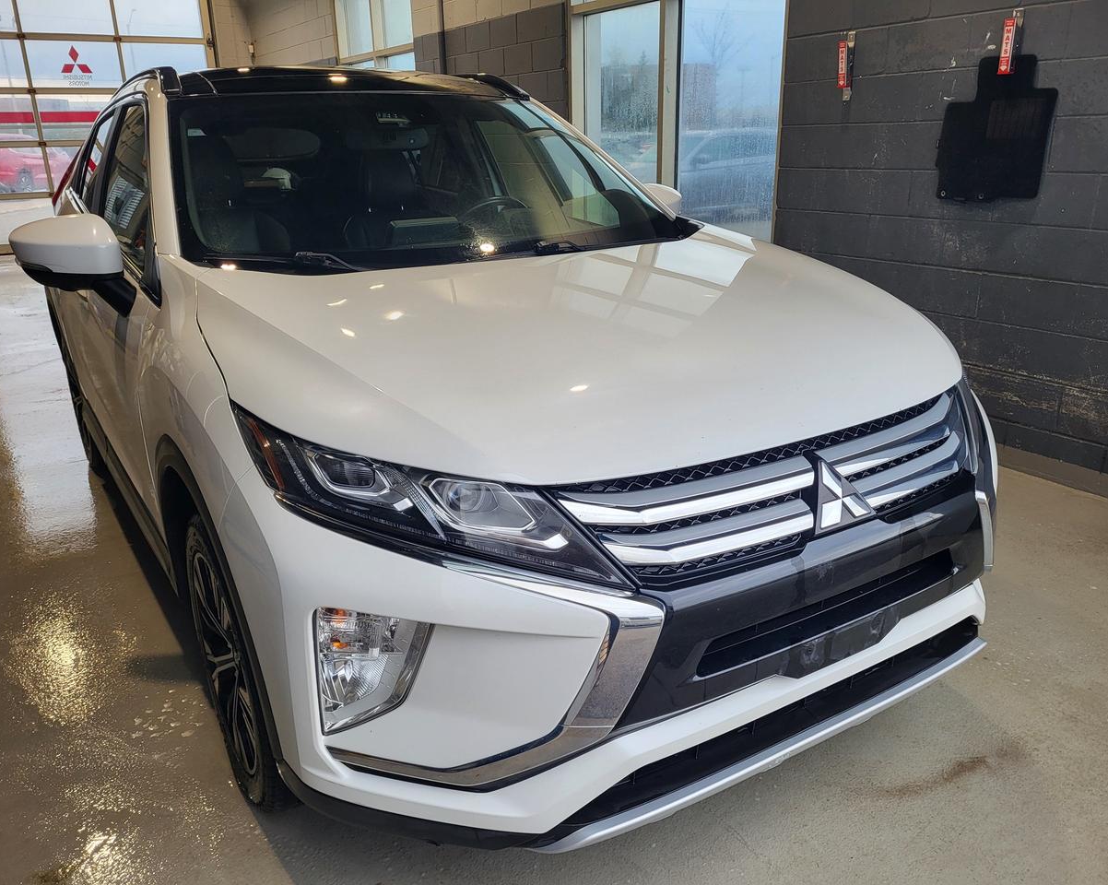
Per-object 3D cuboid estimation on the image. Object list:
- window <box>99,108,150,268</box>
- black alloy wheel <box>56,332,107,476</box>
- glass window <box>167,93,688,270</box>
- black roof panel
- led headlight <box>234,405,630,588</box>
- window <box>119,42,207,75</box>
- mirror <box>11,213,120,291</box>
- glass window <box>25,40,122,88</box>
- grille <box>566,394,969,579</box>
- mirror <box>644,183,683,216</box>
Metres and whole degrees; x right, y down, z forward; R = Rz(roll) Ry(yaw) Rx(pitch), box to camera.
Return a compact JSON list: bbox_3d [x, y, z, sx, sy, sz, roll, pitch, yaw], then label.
[{"bbox_3d":[-1.233,-0.763,2.603,0.080,0.480,0.860,6,11,-35],"label":"window"},{"bbox_3d":[-2.093,-0.223,4.117,0.230,0.690,0.690,-12,21,-31],"label":"black alloy wheel"},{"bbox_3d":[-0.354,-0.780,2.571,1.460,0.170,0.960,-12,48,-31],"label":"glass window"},{"bbox_3d":[-0.938,-1.320,3.337,1.140,0.130,1.360,-12,21,-31],"label":"black roof panel"},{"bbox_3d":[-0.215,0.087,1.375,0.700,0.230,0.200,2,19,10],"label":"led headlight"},{"bbox_3d":[-5.093,-4.935,11.633,1.010,0.550,0.050,-13,23,-30],"label":"window"},{"bbox_3d":[-1.224,-0.476,2.238,0.255,0.190,0.170,-12,21,-31],"label":"mirror"},{"bbox_3d":[-5.991,-4.732,11.094,1.010,0.550,0.050,-13,23,-30],"label":"glass window"},{"bbox_3d":[0.457,0.052,1.537,0.980,0.210,0.170,-12,21,-31],"label":"grille"},{"bbox_3d":[0.383,-0.832,3.214,0.250,0.190,0.170,-12,21,-31],"label":"mirror"}]

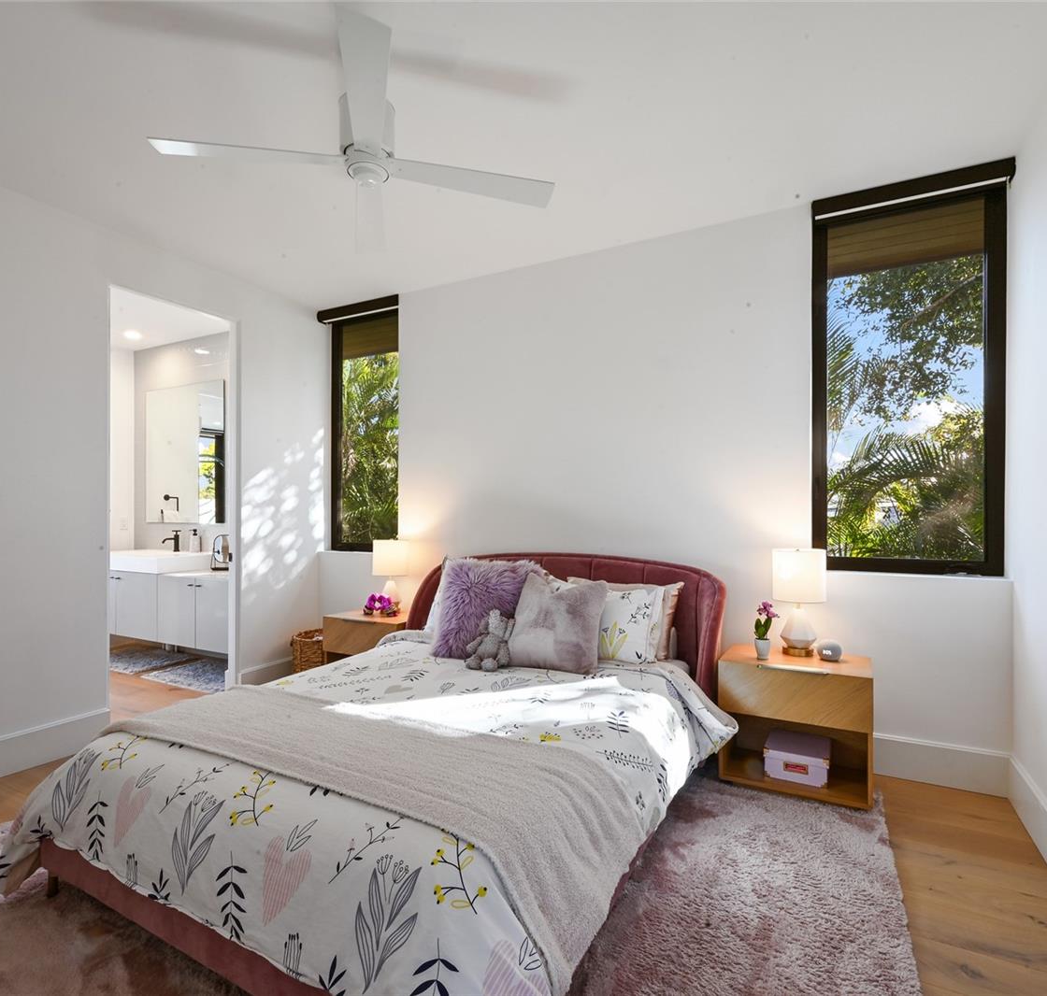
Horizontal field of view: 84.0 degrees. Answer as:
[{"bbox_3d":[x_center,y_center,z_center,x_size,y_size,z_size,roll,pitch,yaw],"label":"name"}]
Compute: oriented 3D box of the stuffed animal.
[{"bbox_3d":[-0.158,0.674,2.750,0.220,0.265,0.180,0,-1,22],"label":"stuffed animal"}]

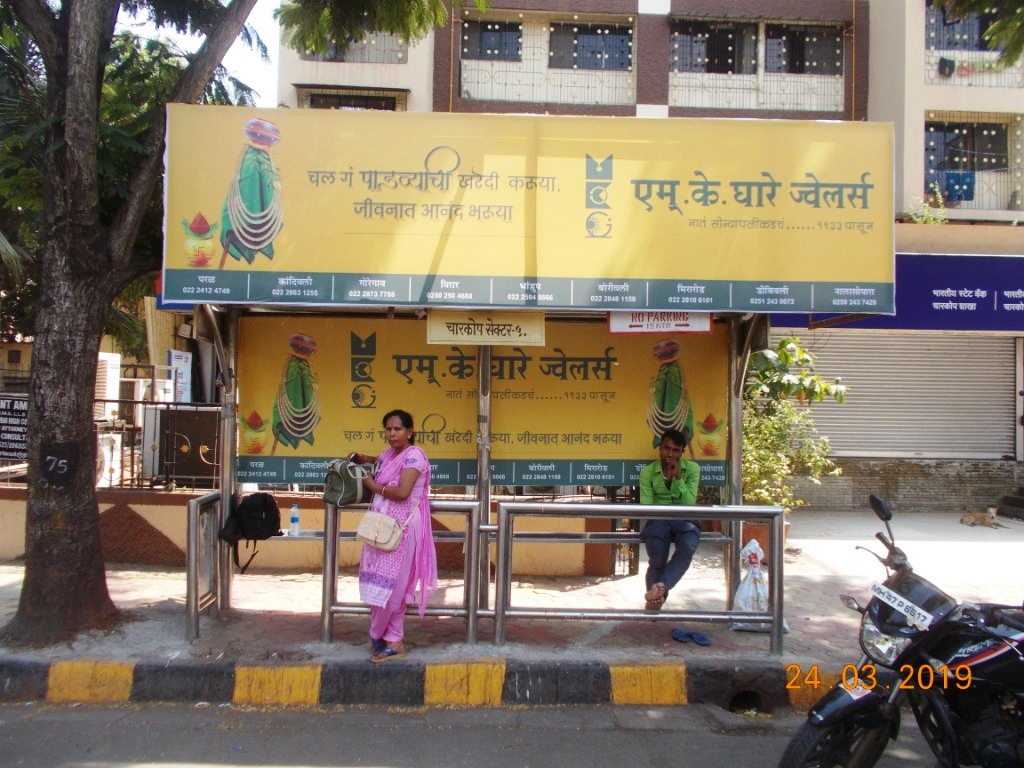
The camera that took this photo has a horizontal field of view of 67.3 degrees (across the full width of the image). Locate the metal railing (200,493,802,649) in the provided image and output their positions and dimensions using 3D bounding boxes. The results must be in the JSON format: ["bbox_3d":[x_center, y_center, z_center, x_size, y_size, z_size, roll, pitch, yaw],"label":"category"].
[{"bbox_3d":[-0.170,1.250,5.180,3.900,0.950,0.450,1,-2,0],"label":"metal railing"}]

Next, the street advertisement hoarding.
[{"bbox_3d":[0.130,-1.100,4.940,4.620,1.250,0.150,1,-2,-2],"label":"street advertisement hoarding"}]

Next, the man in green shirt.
[{"bbox_3d":[1.170,1.000,5.720,0.470,1.320,0.660,1,-2,7],"label":"man in green shirt"}]

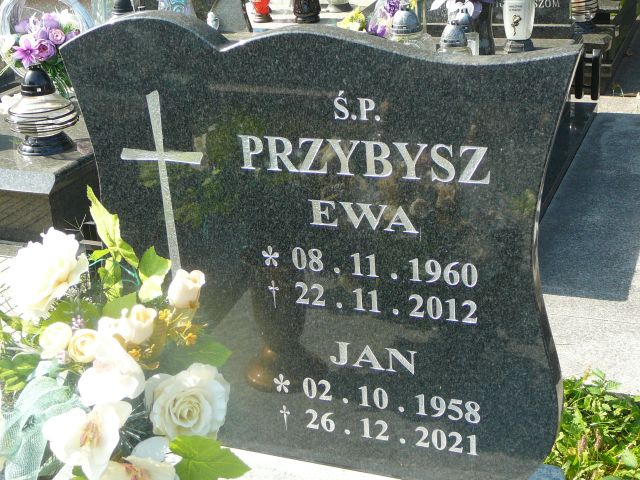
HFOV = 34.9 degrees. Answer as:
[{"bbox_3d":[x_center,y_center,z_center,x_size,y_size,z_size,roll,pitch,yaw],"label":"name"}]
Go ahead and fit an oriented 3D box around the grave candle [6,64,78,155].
[{"bbox_3d":[-0.871,-0.412,3.174,0.223,0.261,0.223,5,22,21],"label":"grave candle"}]

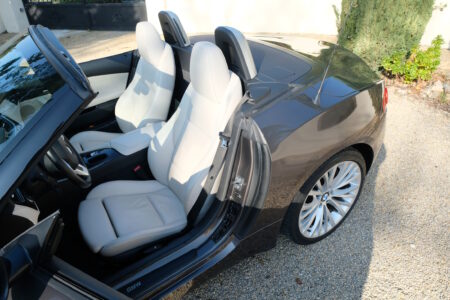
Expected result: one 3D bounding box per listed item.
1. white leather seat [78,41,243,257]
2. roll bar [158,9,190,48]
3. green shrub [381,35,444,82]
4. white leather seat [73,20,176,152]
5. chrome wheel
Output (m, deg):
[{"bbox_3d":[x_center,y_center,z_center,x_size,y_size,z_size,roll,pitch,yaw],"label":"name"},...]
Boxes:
[{"bbox_3d":[-0.353,-0.033,1.488,0.860,0.920,0.515,-19,36,-26],"label":"white leather seat"},{"bbox_3d":[-0.351,-0.821,2.044,0.135,0.230,0.270,-19,36,-26],"label":"roll bar"},{"bbox_3d":[2.668,-1.320,4.268,0.820,0.580,0.650,17,36,27],"label":"green shrub"},{"bbox_3d":[-0.749,-0.358,2.029,0.860,0.920,0.515,-19,36,-26],"label":"white leather seat"},{"bbox_3d":[0.554,0.251,1.766,0.505,0.505,0.190,-19,36,-26],"label":"chrome wheel"}]

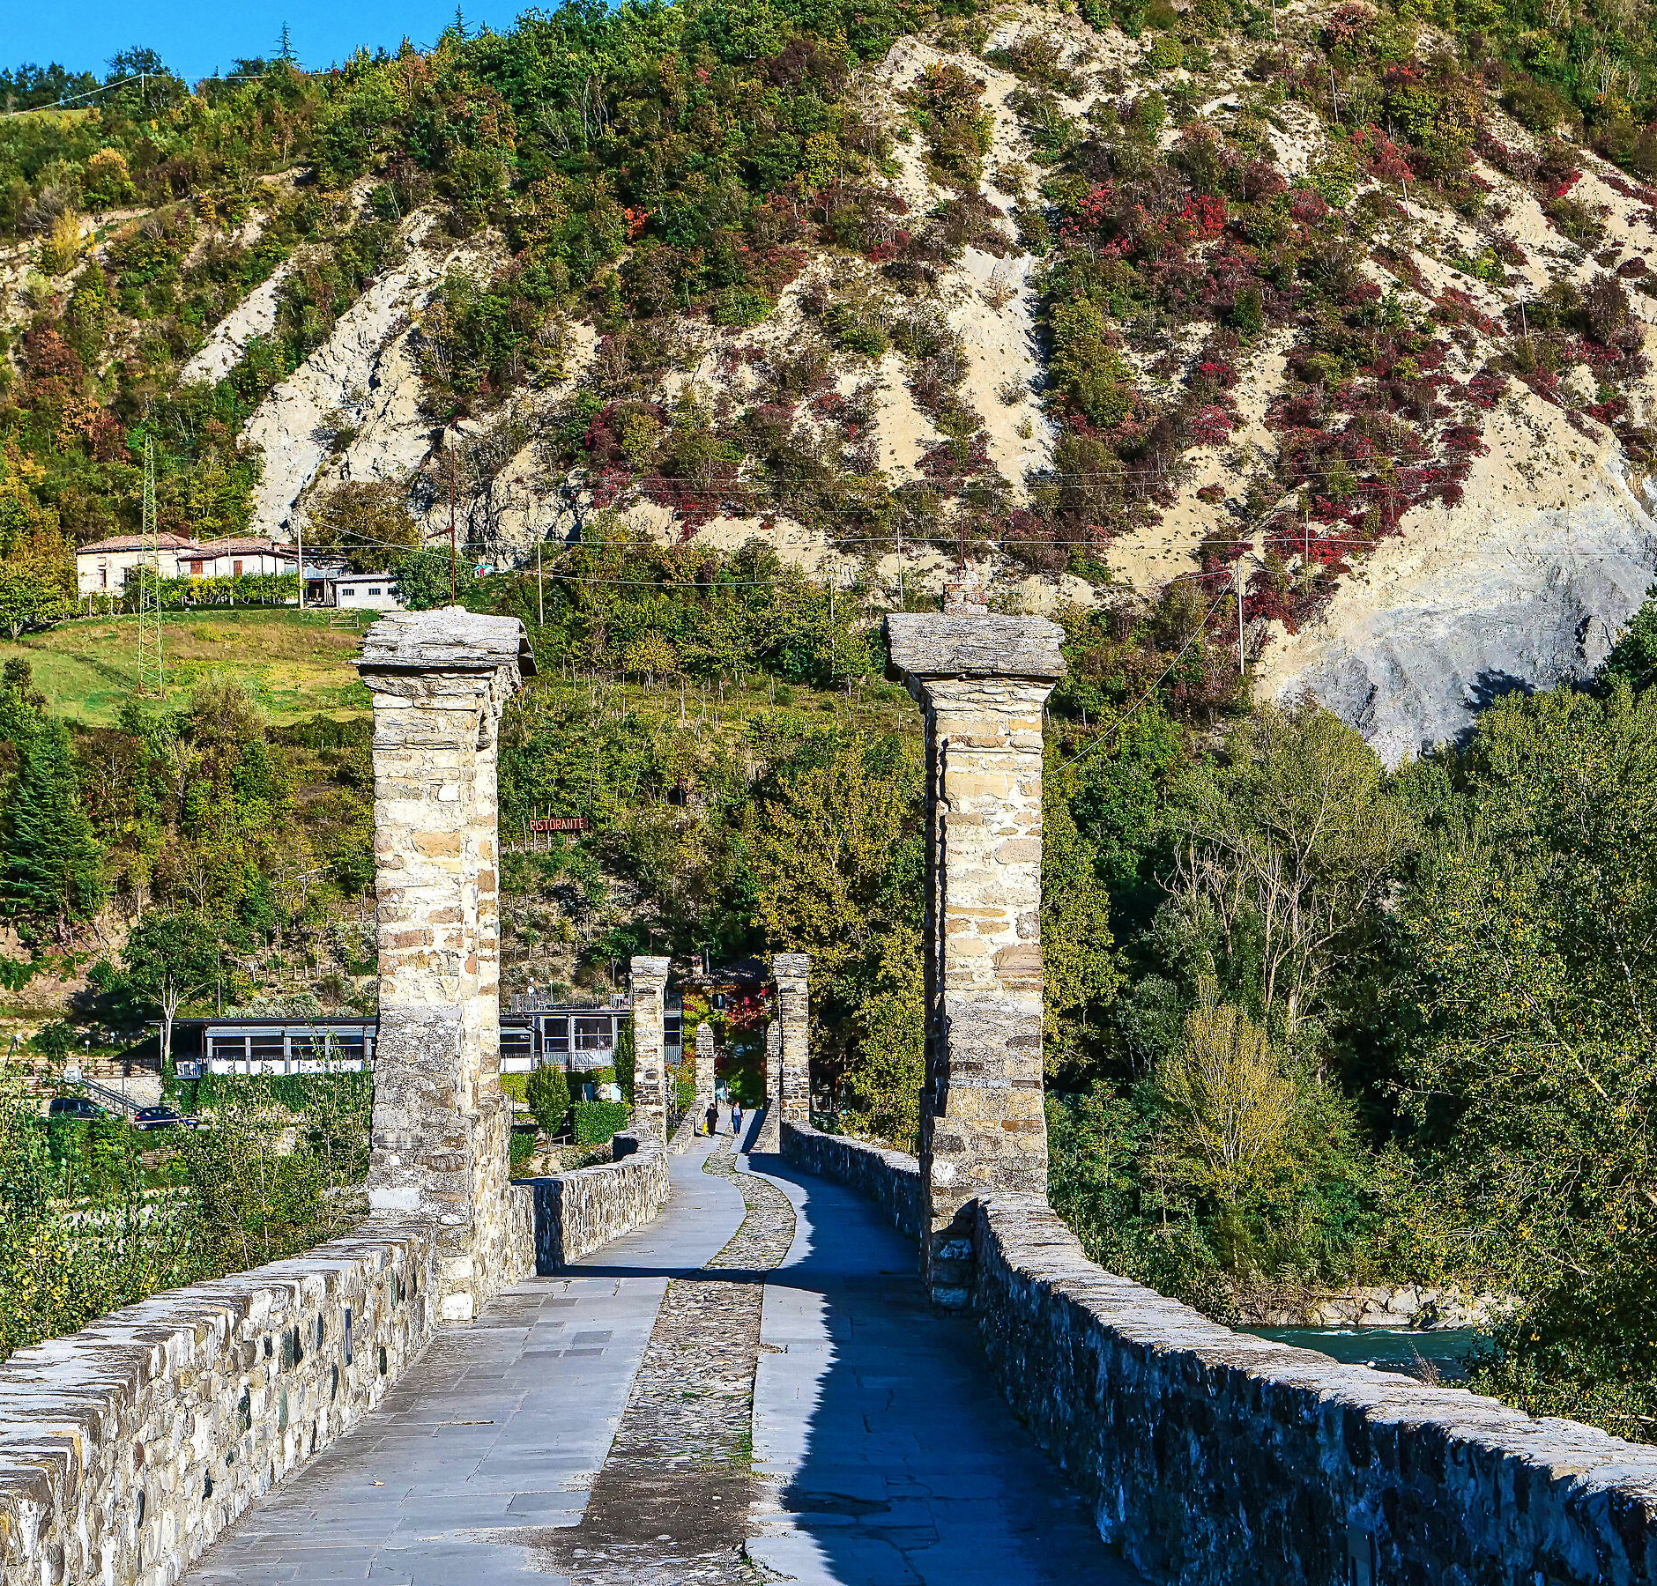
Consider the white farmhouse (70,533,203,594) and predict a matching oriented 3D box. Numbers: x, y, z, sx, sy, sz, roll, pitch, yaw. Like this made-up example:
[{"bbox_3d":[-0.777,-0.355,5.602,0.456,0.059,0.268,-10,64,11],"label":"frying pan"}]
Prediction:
[{"bbox_3d":[-63.138,-20.794,425.000,11.500,5.800,9.000,0,-4,3],"label":"white farmhouse"}]

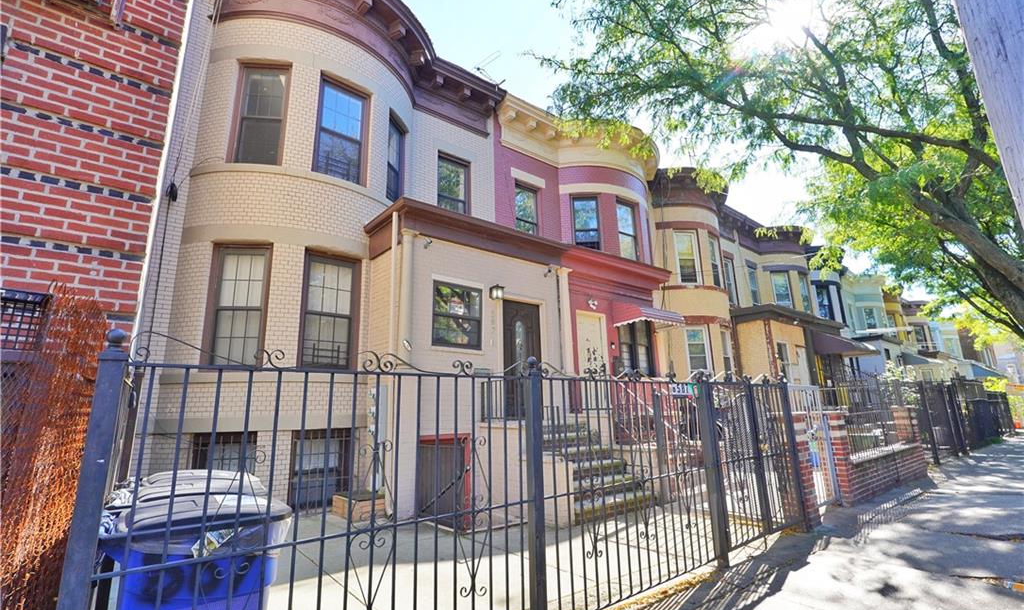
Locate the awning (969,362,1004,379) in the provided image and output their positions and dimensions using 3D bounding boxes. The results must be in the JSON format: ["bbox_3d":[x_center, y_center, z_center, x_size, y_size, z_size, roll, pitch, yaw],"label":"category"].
[{"bbox_3d":[42.359,5.829,40.531,2.033,1.230,1.627,9,-17,-38],"label":"awning"}]

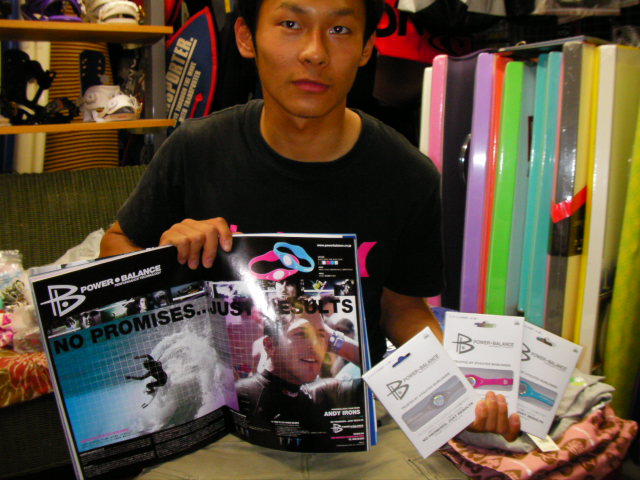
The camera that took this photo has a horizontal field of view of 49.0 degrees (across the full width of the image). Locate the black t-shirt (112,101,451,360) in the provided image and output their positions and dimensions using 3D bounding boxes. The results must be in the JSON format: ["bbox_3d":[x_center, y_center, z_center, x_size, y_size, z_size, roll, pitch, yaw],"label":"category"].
[{"bbox_3d":[-0.057,0.045,1.070,0.480,0.530,0.290,-1,9,-8],"label":"black t-shirt"}]

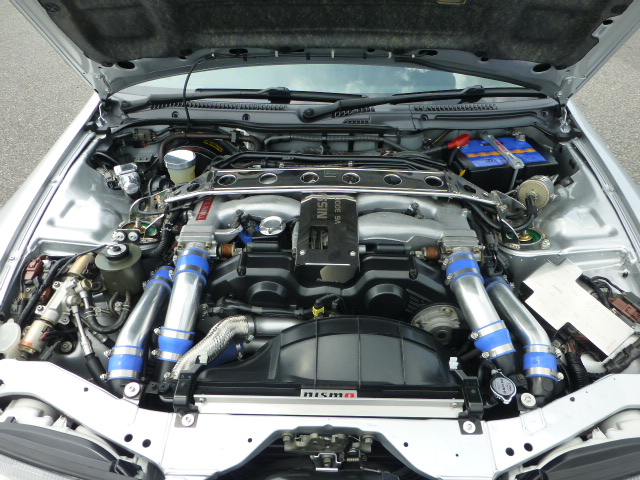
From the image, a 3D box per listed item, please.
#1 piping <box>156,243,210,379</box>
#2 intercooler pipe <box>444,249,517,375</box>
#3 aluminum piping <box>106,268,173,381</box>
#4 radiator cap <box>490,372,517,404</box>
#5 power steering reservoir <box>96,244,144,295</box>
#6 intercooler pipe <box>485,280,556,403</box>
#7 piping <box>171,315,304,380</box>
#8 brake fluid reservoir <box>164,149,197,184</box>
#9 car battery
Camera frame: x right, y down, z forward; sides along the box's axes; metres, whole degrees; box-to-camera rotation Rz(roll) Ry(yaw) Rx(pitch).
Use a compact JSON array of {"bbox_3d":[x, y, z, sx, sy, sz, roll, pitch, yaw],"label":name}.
[{"bbox_3d":[-0.289,0.147,0.970,0.085,0.085,0.255,6,69,7],"label":"piping"},{"bbox_3d":[0.340,0.146,0.970,0.085,0.085,0.240,-10,67,-13],"label":"intercooler pipe"},{"bbox_3d":[-0.376,0.184,0.993,0.085,0.085,0.259,8,61,9],"label":"aluminum piping"},{"bbox_3d":[0.336,0.279,0.853,0.049,0.028,0.062,3,38,3],"label":"radiator cap"},{"bbox_3d":[-0.442,0.066,1.036,0.100,0.110,0.100,1,38,0],"label":"power steering reservoir"},{"bbox_3d":[0.430,0.202,0.993,0.085,0.085,0.251,-5,60,-8],"label":"intercooler pipe"},{"bbox_3d":[-0.164,0.201,0.913,0.286,0.089,0.071,-13,40,-17],"label":"piping"},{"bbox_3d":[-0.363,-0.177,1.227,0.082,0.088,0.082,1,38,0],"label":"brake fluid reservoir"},{"bbox_3d":[0.514,-0.173,1.388,0.258,0.210,0.175,-6,38,-9],"label":"car battery"}]

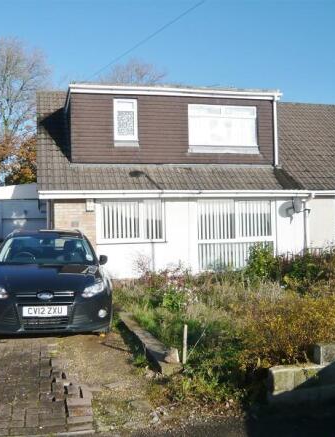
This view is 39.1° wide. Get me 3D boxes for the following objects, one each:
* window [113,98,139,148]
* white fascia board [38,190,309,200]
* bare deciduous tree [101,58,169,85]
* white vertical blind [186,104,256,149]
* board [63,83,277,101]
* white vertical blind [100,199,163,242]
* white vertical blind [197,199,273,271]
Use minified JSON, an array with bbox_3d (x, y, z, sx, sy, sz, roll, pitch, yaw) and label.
[{"bbox_3d":[-1.142,-2.640,12.997,0.693,1.313,0.120,-1,-1,-12],"label":"window"},{"bbox_3d":[0.379,-0.626,12.117,7.113,0.184,0.120,-1,-1,-12],"label":"white fascia board"},{"bbox_3d":[-2.233,-4.485,31.936,6.000,12.751,6.000,-1,-1,-12],"label":"bare deciduous tree"},{"bbox_3d":[1.619,-2.693,13.688,2.031,1.150,0.090,-1,-1,-12],"label":"white vertical blind"},{"bbox_3d":[0.379,-3.503,13.140,6.095,0.263,0.120,-1,-1,-12],"label":"board"},{"bbox_3d":[-0.920,0.058,12.281,1.639,1.028,0.100,-1,-1,-12],"label":"white vertical blind"},{"bbox_3d":[1.857,0.463,12.887,2.181,1.966,0.100,-1,-1,-12],"label":"white vertical blind"}]

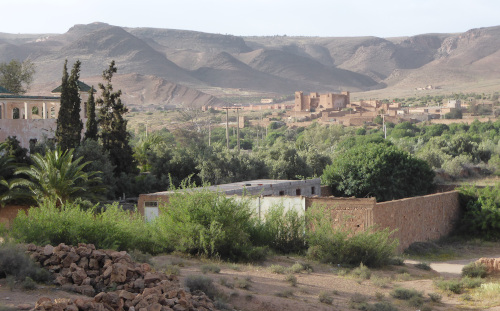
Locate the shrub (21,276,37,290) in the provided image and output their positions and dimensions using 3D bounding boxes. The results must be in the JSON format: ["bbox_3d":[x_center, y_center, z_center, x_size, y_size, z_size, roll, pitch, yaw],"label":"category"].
[{"bbox_3d":[-9.651,5.577,46.573,0.697,0.578,0.627,0,3,0],"label":"shrub"}]

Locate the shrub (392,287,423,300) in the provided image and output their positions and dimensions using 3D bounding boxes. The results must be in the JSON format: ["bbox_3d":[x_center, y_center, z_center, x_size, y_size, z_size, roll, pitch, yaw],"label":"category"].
[{"bbox_3d":[6.424,5.665,43.878,1.314,0.521,0.985,0,3,0],"label":"shrub"}]

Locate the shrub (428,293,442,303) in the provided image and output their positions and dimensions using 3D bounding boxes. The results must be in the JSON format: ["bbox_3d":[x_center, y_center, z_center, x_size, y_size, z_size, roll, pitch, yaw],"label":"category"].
[{"bbox_3d":[7.495,5.738,43.191,0.566,0.376,0.509,0,3,0],"label":"shrub"}]

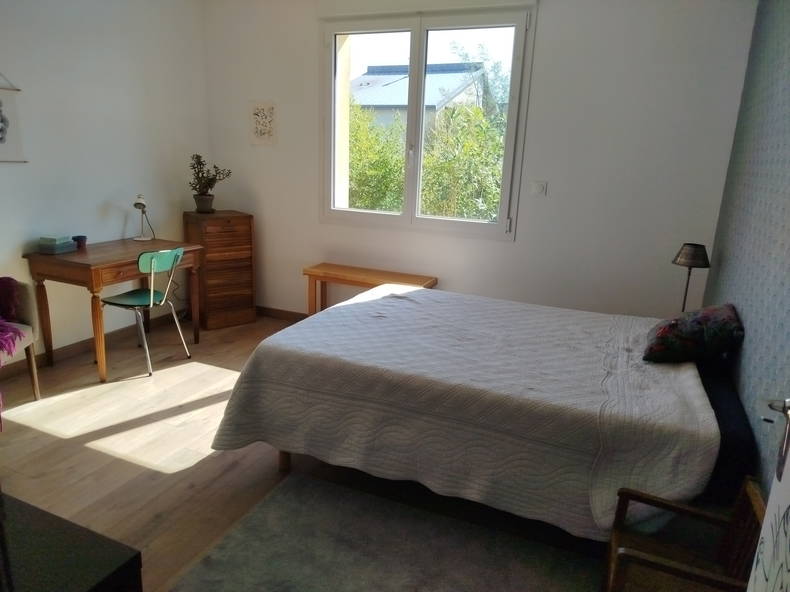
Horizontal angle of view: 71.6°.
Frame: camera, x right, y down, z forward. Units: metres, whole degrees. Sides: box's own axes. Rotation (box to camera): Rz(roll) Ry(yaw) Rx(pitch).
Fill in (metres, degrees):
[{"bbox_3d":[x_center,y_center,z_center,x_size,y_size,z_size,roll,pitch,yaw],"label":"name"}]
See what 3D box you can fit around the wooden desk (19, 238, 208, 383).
[{"bbox_3d":[-1.946,0.059,3.953,0.630,0.760,0.950,8,15,21],"label":"wooden desk"}]

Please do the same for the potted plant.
[{"bbox_3d":[-1.626,-0.977,4.756,0.350,0.510,0.300,-2,15,-18],"label":"potted plant"}]

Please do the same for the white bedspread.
[{"bbox_3d":[0.495,0.492,2.970,2.100,0.600,1.740,8,15,21],"label":"white bedspread"}]

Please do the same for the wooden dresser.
[{"bbox_3d":[-1.532,-0.240,4.832,0.452,0.951,0.410,-9,18,-39],"label":"wooden dresser"}]

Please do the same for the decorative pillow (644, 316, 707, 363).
[{"bbox_3d":[1.392,0.209,2.712,0.300,0.130,0.360,-24,2,25],"label":"decorative pillow"}]

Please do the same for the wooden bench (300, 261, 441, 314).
[{"bbox_3d":[-0.224,0.107,4.439,1.030,0.580,0.350,8,15,21],"label":"wooden bench"}]

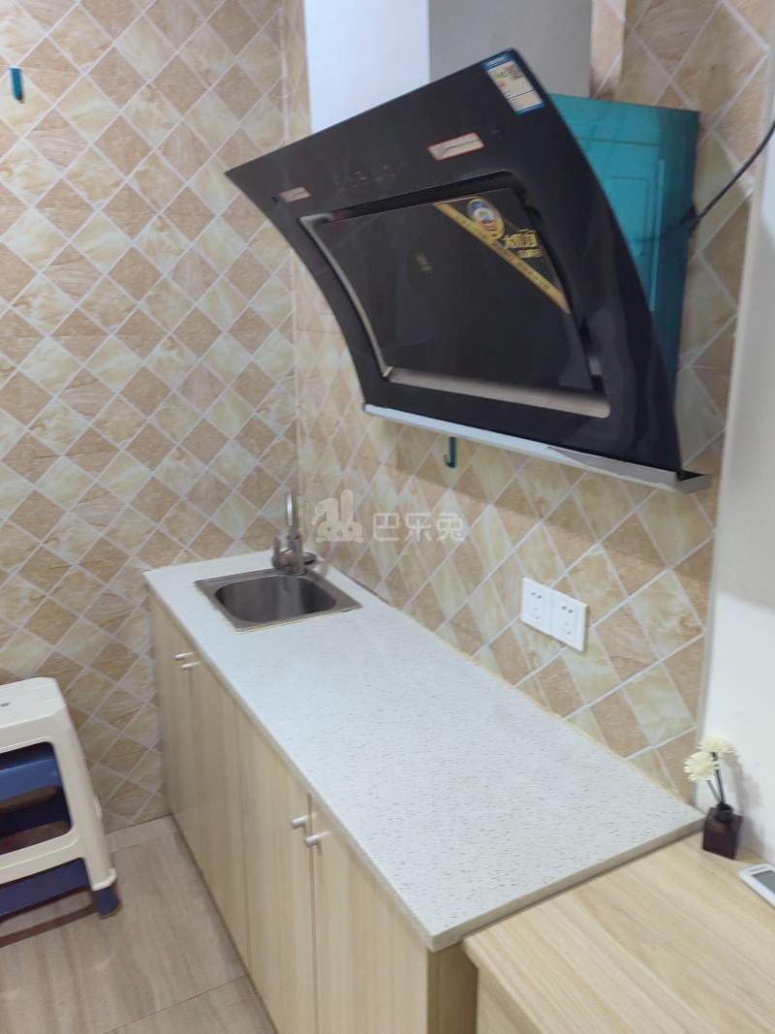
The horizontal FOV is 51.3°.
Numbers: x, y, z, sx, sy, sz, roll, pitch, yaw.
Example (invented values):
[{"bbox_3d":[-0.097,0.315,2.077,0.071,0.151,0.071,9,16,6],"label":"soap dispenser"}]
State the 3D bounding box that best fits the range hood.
[{"bbox_3d":[0.077,-0.359,1.331,0.381,0.484,0.906,-9,17,-27],"label":"range hood"}]

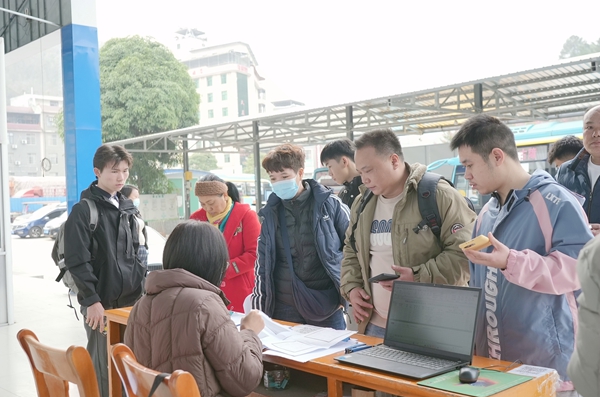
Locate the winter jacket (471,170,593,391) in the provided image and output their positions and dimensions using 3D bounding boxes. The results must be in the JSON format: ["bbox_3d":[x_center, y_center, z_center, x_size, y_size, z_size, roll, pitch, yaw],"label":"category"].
[{"bbox_3d":[0.759,0.267,2.170,0.380,0.710,0.500,-2,0,-39],"label":"winter jacket"}]

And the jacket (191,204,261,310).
[{"bbox_3d":[-0.402,0.394,3.560,0.480,0.760,0.340,-2,0,22],"label":"jacket"}]

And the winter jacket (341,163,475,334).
[{"bbox_3d":[0.429,0.217,2.620,0.540,0.730,0.370,-2,0,36],"label":"winter jacket"}]

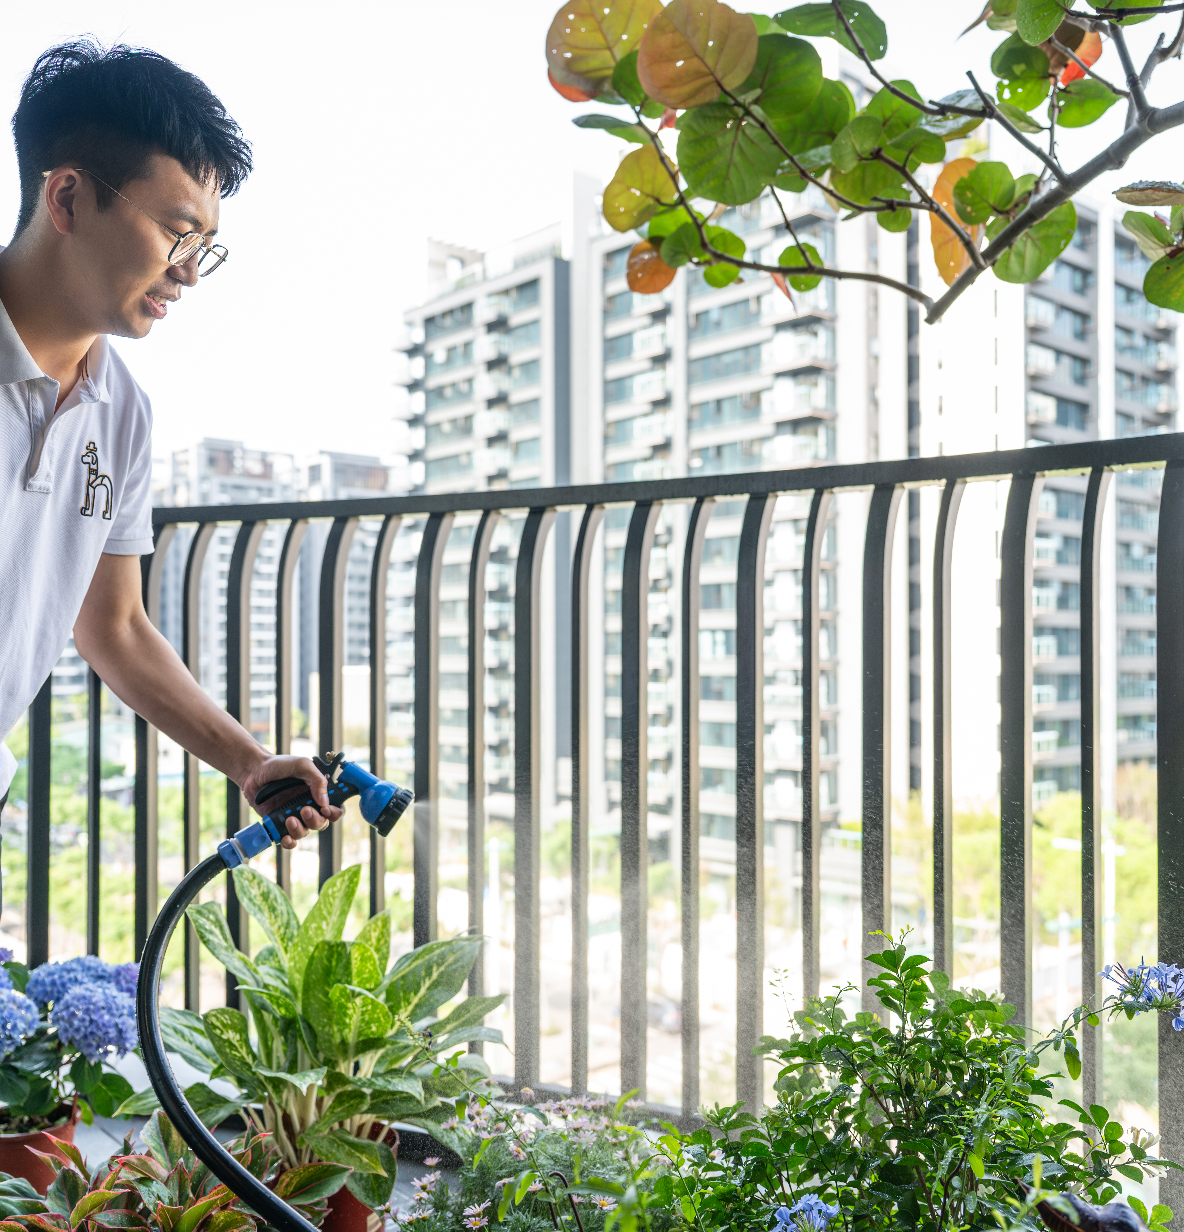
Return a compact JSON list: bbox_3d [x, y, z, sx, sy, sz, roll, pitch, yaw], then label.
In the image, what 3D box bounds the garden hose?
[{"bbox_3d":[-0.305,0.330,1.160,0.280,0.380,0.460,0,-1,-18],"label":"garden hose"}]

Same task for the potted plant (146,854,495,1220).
[{"bbox_3d":[-0.425,0.690,1.880,0.560,0.620,0.540,0,-1,0],"label":"potted plant"}]

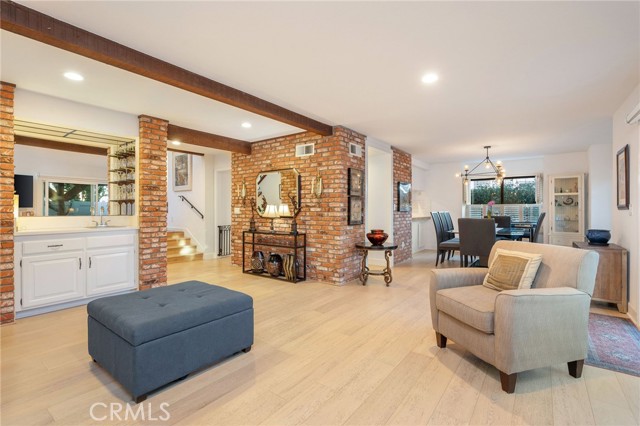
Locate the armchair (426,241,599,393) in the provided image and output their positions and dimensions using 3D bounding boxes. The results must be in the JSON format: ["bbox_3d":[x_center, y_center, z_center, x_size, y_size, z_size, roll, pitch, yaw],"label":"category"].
[{"bbox_3d":[1.445,0.701,2.317,0.815,0.865,0.765,0,0,-16],"label":"armchair"}]

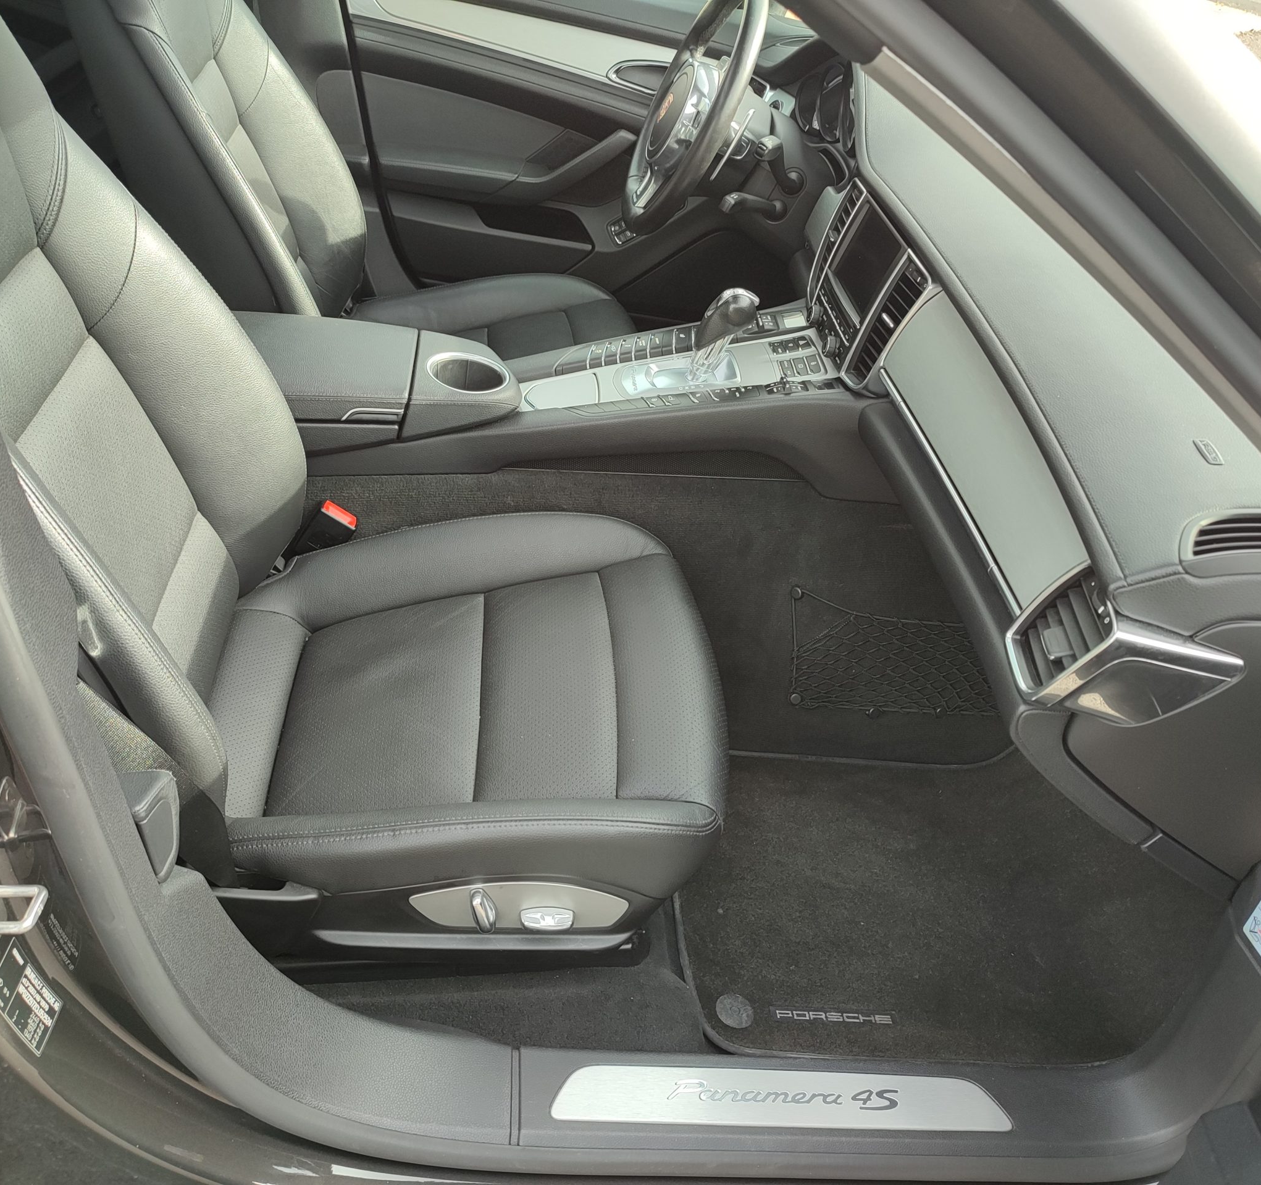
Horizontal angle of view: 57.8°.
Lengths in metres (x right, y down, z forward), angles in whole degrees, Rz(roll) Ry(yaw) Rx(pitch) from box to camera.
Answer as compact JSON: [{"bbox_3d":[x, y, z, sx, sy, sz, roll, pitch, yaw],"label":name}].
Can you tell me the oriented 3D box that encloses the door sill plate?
[{"bbox_3d":[0.142,0.466,1.052,0.431,0.006,0.052,6,36,-9],"label":"door sill plate"}]

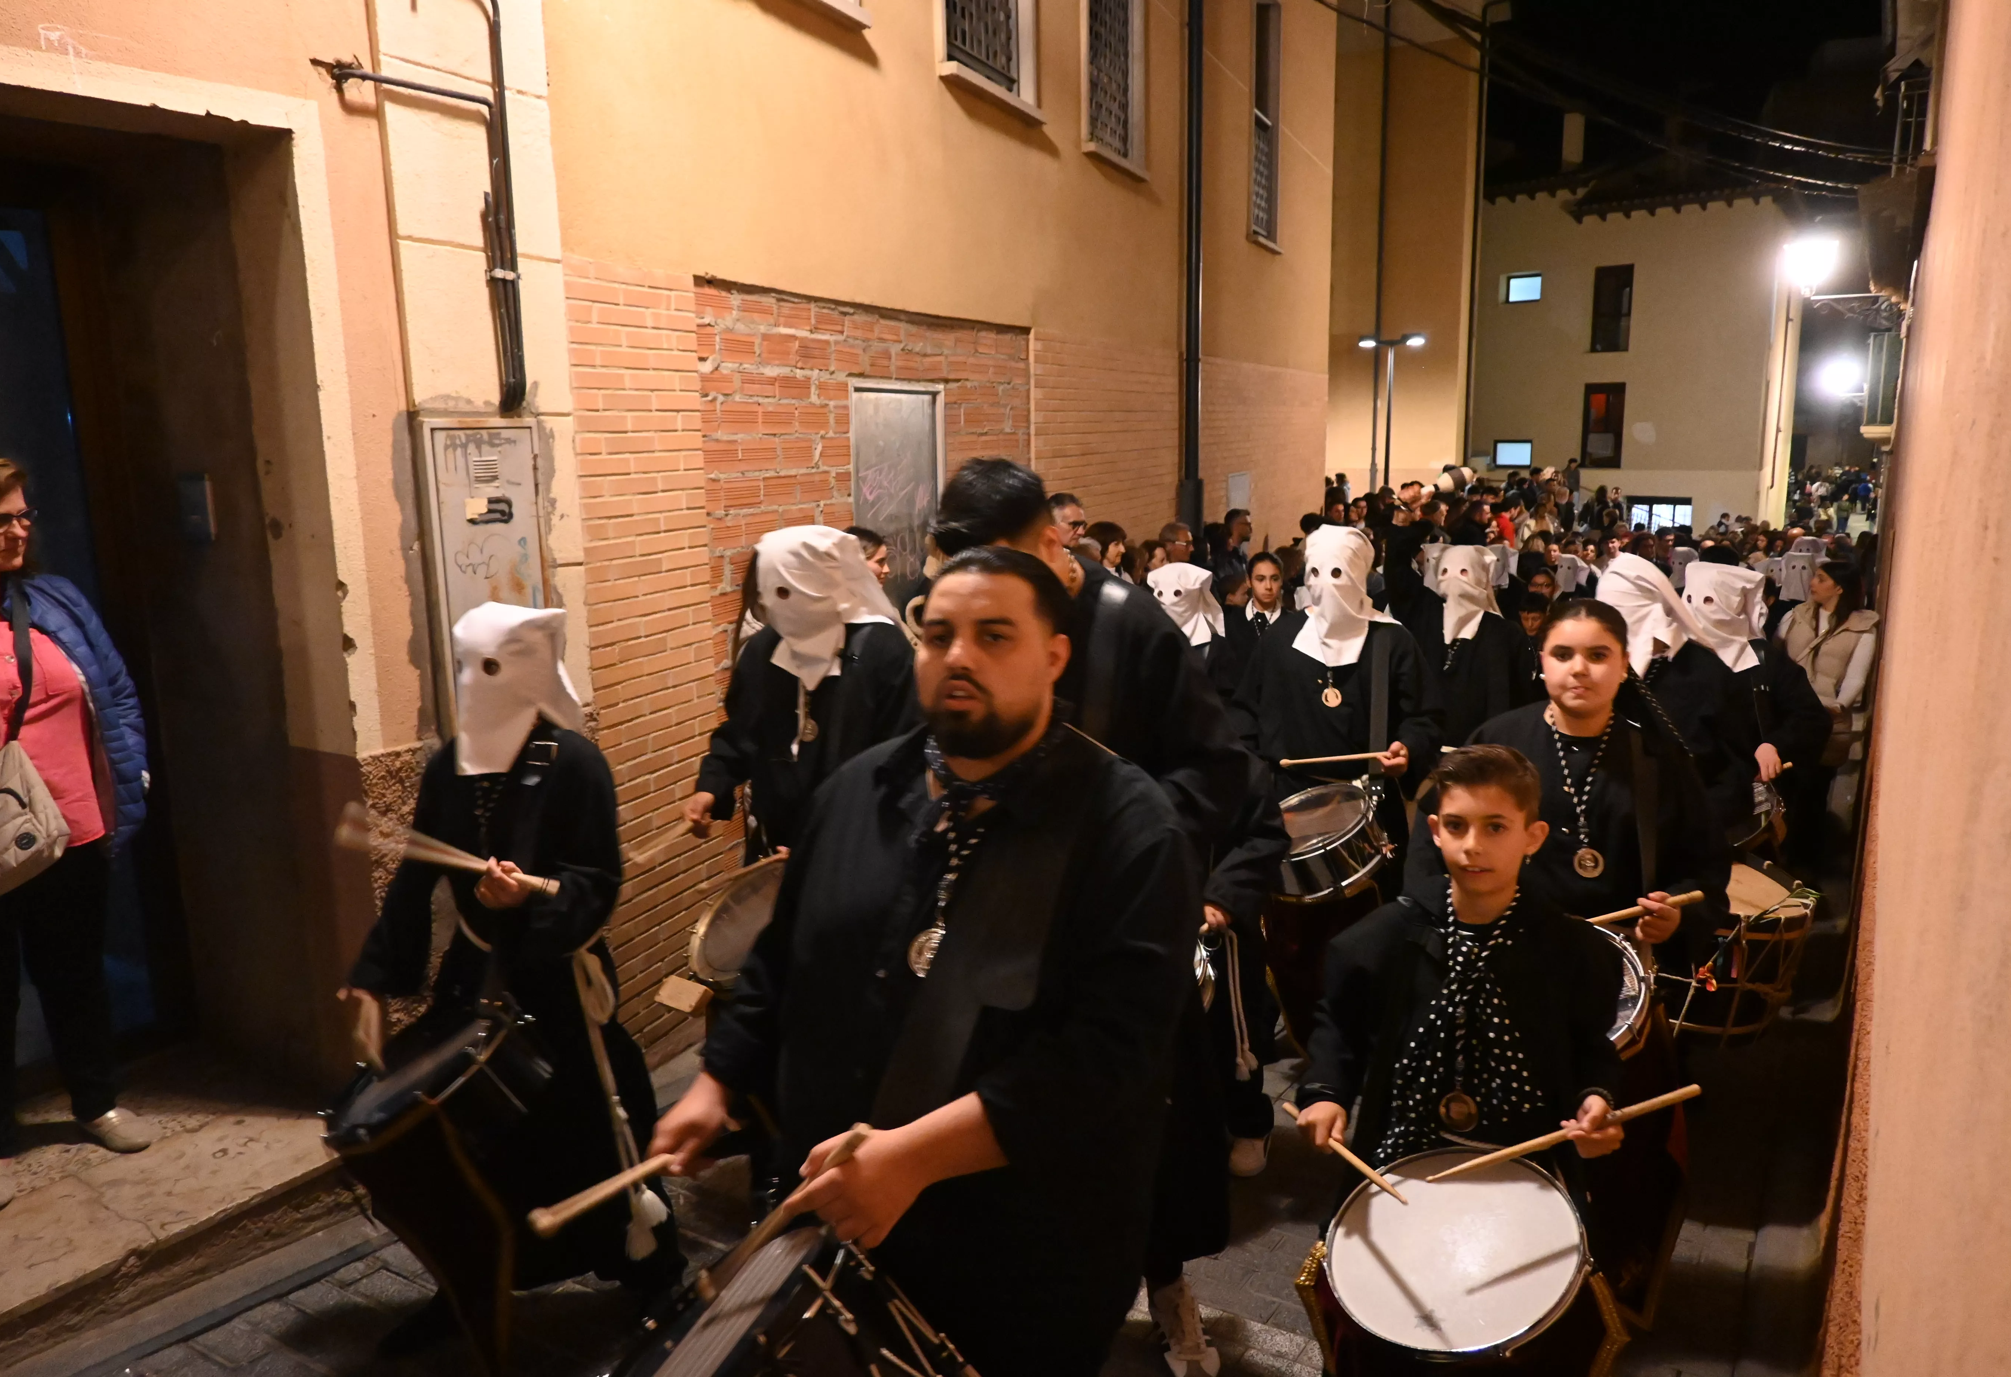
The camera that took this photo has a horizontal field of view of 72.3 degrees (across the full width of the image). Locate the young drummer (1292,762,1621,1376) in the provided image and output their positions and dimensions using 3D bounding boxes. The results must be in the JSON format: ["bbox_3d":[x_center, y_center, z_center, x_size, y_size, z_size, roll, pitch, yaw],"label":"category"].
[{"bbox_3d":[0.701,0.780,2.126,0.460,1.380,0.460,3,11,20],"label":"young drummer"}]

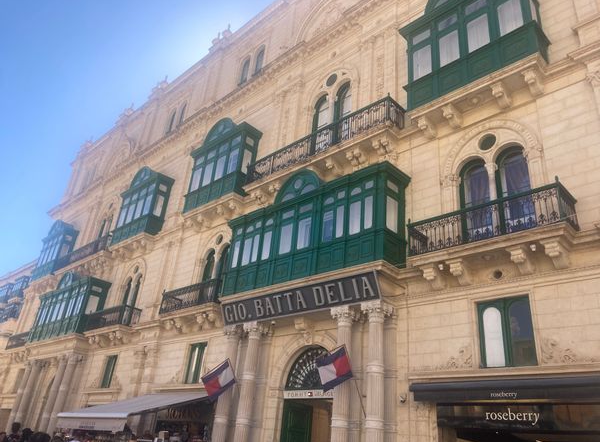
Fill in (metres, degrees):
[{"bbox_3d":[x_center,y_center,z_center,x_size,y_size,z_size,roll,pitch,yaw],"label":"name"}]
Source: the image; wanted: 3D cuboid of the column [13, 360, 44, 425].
[{"bbox_3d":[-16.509,10.585,29.231,0.585,4.411,0.585,-19,-36,40],"label":"column"}]

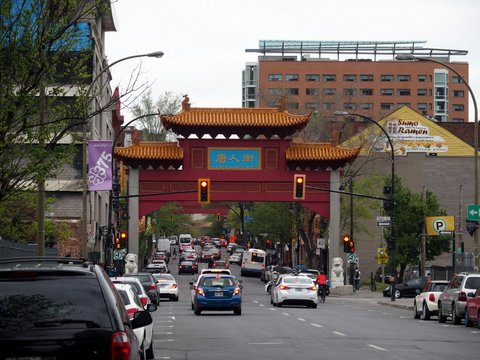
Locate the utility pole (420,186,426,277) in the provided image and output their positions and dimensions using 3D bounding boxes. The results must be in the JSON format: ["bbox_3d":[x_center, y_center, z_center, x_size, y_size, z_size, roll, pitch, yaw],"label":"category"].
[{"bbox_3d":[11.383,3.811,116.000,0.280,6.800,0.280,0,-3,-2],"label":"utility pole"}]

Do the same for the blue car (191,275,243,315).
[{"bbox_3d":[-0.837,4.285,70.547,1.700,1.510,3.900,0,-3,-2],"label":"blue car"}]

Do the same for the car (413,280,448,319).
[{"bbox_3d":[7.370,4.377,68.400,1.700,1.410,3.750,0,-3,-2],"label":"car"}]

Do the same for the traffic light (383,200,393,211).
[{"bbox_3d":[7.300,1.250,92.500,0.420,0.480,0.340,0,-3,2],"label":"traffic light"}]

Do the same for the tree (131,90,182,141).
[{"bbox_3d":[-7.007,0.264,165.000,7.000,16.300,7.000,0,-3,-2],"label":"tree"}]

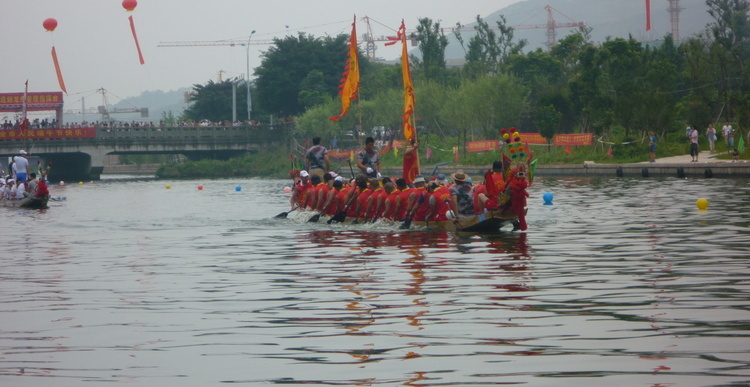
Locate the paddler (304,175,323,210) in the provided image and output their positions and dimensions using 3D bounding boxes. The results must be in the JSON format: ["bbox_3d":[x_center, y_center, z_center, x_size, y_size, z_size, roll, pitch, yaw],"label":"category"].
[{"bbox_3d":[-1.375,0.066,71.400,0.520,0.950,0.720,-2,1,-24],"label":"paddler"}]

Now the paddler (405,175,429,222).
[{"bbox_3d":[0.870,0.143,64.300,0.520,1.000,0.700,-1,1,-31],"label":"paddler"}]

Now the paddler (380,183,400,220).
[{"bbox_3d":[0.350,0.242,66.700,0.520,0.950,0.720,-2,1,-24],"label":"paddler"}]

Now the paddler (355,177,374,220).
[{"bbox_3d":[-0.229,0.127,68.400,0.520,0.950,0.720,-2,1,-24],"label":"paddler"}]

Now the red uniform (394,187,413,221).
[{"bbox_3d":[0.578,0.207,64.900,0.420,0.660,0.340,-1,1,-31],"label":"red uniform"}]

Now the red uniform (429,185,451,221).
[{"bbox_3d":[1.326,0.194,64.100,0.480,0.780,0.450,-2,1,-24],"label":"red uniform"}]

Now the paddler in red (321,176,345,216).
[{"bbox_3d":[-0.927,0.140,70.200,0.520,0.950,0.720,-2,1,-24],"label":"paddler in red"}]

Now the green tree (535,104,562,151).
[{"bbox_3d":[9.275,-3.475,168.000,1.550,2.600,1.550,-1,1,0],"label":"green tree"}]

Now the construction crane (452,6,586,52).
[{"bbox_3d":[39.148,-34.566,913.345,2.500,39.000,60.000,-1,1,-38],"label":"construction crane"}]

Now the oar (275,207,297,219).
[{"bbox_3d":[-1.971,0.410,71.600,1.000,0.100,0.180,-28,-11,25],"label":"oar"}]

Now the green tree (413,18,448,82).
[{"bbox_3d":[3.797,-7.731,215.000,2.600,8.800,2.600,0,1,0],"label":"green tree"}]

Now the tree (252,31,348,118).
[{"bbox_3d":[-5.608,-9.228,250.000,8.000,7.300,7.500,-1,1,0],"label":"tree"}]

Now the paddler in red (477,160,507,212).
[{"bbox_3d":[2.280,-0.117,61.500,0.520,1.030,0.700,-1,1,-30],"label":"paddler in red"}]

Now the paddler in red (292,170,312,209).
[{"bbox_3d":[-1.596,-0.044,69.200,0.520,0.920,0.650,0,1,-18],"label":"paddler in red"}]

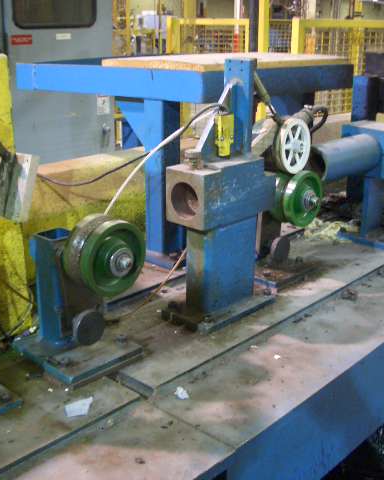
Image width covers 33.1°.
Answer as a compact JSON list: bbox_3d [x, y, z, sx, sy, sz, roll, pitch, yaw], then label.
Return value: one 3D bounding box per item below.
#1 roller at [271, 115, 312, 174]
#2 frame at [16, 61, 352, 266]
[{"bbox_3d":[0.335,-0.315,2.180,0.040,0.187,0.187,15,23,39],"label":"roller"},{"bbox_3d":[-0.022,-0.446,2.950,1.064,0.690,1.048,15,23,39],"label":"frame"}]

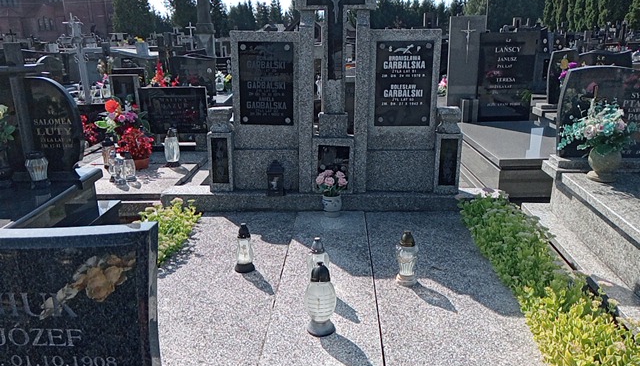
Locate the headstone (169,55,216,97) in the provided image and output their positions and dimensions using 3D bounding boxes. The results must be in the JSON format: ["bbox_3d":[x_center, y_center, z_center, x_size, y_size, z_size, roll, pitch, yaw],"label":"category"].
[{"bbox_3d":[-1.819,-1.527,7.473,0.650,0.582,0.130,1,16,2],"label":"headstone"}]

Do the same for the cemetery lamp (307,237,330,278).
[{"bbox_3d":[-0.007,0.400,2.537,0.118,0.284,0.118,1,15,3],"label":"cemetery lamp"}]

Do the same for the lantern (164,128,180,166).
[{"bbox_3d":[-1.310,-0.316,4.598,0.132,0.340,0.132,1,16,2],"label":"lantern"}]

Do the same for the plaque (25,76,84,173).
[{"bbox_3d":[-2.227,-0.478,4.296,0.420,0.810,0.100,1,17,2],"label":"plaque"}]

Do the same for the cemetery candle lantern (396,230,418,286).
[{"bbox_3d":[0.461,0.398,2.672,0.110,0.280,0.110,1,17,2],"label":"cemetery candle lantern"}]

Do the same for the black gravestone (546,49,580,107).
[{"bbox_3d":[2.735,-1.173,5.805,0.370,0.607,0.110,1,16,2],"label":"black gravestone"}]

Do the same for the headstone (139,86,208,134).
[{"bbox_3d":[-1.503,-0.764,5.372,0.680,0.500,0.100,1,17,2],"label":"headstone"}]

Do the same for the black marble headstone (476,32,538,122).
[{"bbox_3d":[2.236,-1.254,6.187,0.720,1.060,0.090,1,15,3],"label":"black marble headstone"}]

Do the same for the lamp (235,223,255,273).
[{"bbox_3d":[-0.395,0.342,2.722,0.105,0.259,0.105,1,16,2],"label":"lamp"}]

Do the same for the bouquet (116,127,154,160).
[{"bbox_3d":[-1.592,-0.338,4.466,0.330,0.260,0.310,1,16,2],"label":"bouquet"}]

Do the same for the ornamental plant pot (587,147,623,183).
[{"bbox_3d":[2.000,-0.133,3.649,0.230,0.225,0.230,1,15,3],"label":"ornamental plant pot"}]

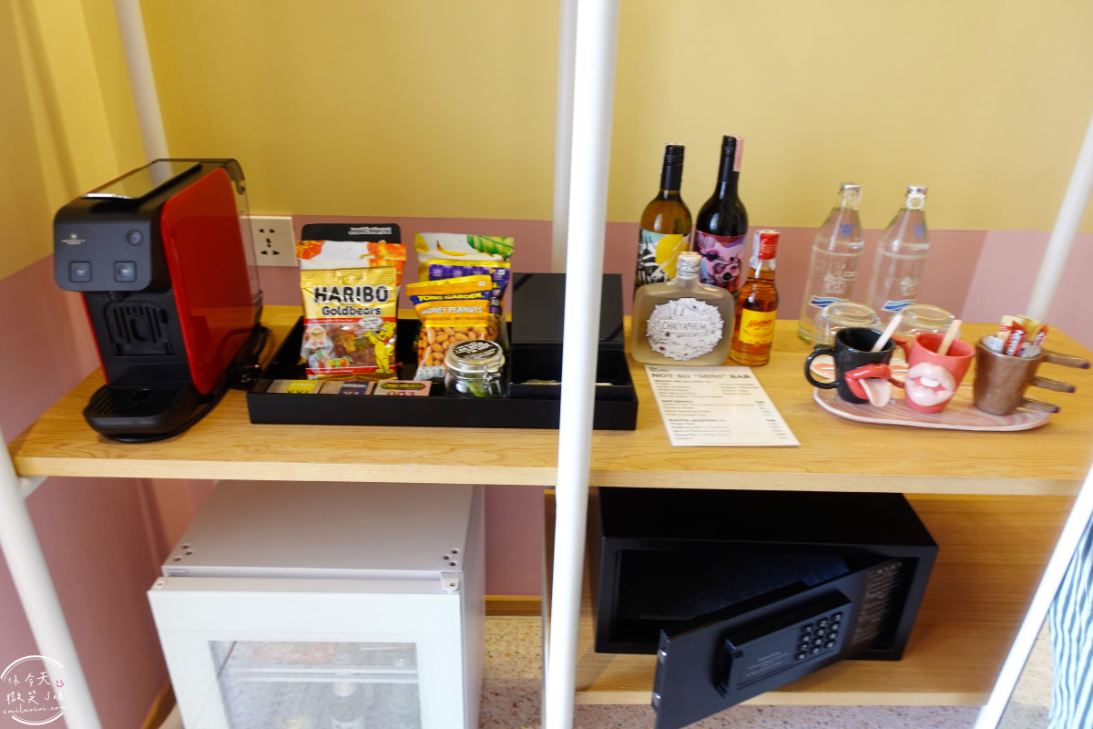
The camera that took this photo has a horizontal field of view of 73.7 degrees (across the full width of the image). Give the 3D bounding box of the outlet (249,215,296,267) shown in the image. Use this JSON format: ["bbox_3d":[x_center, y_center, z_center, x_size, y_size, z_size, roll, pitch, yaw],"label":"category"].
[{"bbox_3d":[-0.467,-0.209,1.230,0.086,0.086,0.009,1,26,-1],"label":"outlet"}]

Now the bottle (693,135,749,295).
[{"bbox_3d":[0.250,-0.177,1.065,0.075,0.300,0.075,1,26,-1],"label":"bottle"}]

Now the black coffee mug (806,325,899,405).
[{"bbox_3d":[0.389,0.005,0.931,0.104,0.081,0.088,1,26,-1],"label":"black coffee mug"}]

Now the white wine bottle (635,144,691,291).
[{"bbox_3d":[0.173,-0.174,1.066,0.074,0.288,0.074,1,26,-1],"label":"white wine bottle"}]

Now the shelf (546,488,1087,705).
[{"bbox_3d":[0.503,0.348,1.166,1.005,0.025,0.442,1,26,-1],"label":"shelf"}]

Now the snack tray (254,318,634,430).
[{"bbox_3d":[-0.122,0.006,0.962,0.458,0.040,0.228,1,26,-1],"label":"snack tray"}]

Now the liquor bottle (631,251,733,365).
[{"bbox_3d":[0.191,-0.083,1.030,0.142,0.158,0.056,1,26,-1],"label":"liquor bottle"}]

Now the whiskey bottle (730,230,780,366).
[{"bbox_3d":[0.299,-0.095,1.030,0.059,0.187,0.059,-1,26,-6],"label":"whiskey bottle"}]

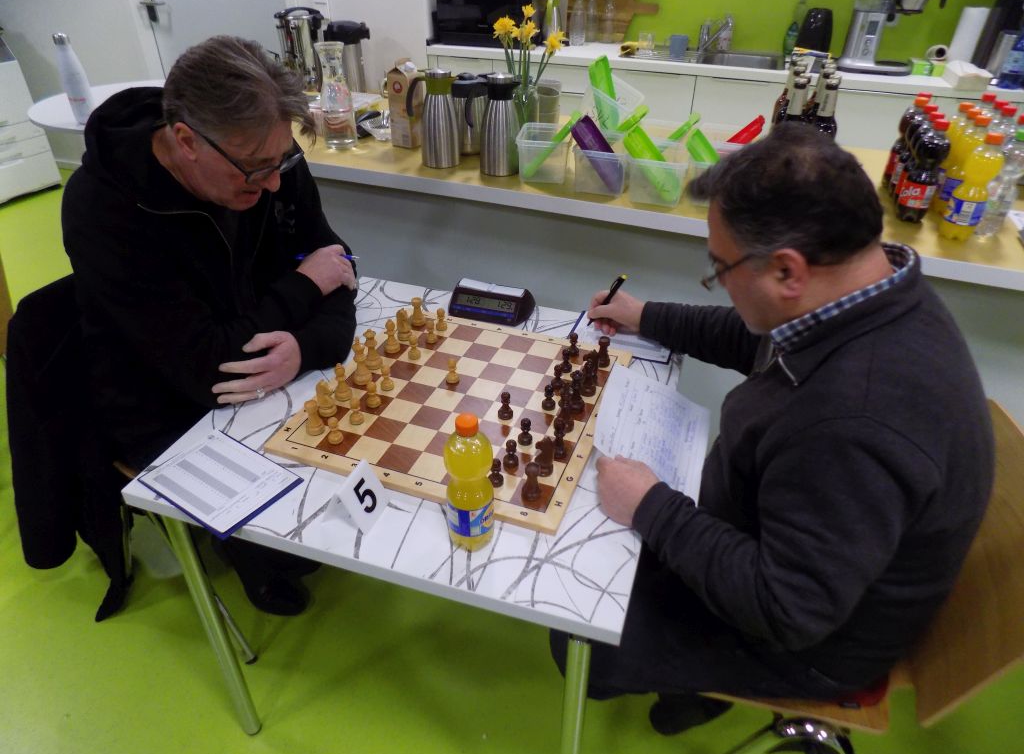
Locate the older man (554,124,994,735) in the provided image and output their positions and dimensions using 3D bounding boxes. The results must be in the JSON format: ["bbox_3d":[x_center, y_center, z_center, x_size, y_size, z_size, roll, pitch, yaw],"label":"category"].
[{"bbox_3d":[0.377,0.225,1.214,0.680,1.300,0.660,9,35,12],"label":"older man"}]

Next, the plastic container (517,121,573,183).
[{"bbox_3d":[0.095,-0.615,1.875,0.142,0.113,0.172,5,35,6],"label":"plastic container"}]

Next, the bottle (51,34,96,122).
[{"bbox_3d":[-1.396,-0.949,2.172,0.072,0.260,0.072,-18,39,-25],"label":"bottle"}]

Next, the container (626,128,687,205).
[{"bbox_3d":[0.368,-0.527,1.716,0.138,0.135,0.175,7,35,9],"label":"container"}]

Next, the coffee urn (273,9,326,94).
[{"bbox_3d":[-0.868,-1.318,2.757,0.175,0.300,0.160,18,38,23],"label":"coffee urn"}]

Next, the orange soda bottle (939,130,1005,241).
[{"bbox_3d":[1.006,-0.412,1.482,0.066,0.225,0.066,22,40,28],"label":"orange soda bottle"}]

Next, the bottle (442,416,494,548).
[{"bbox_3d":[-0.057,0.148,0.935,0.066,0.226,0.066,1,35,0],"label":"bottle"}]

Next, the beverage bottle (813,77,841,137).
[{"bbox_3d":[0.798,-0.633,1.770,0.067,0.258,0.067,15,37,19],"label":"beverage bottle"}]

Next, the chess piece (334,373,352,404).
[{"bbox_3d":[-0.312,0.006,1.241,0.032,0.071,0.032,13,36,16],"label":"chess piece"}]

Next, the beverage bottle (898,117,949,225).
[{"bbox_3d":[0.952,-0.474,1.572,0.066,0.225,0.066,25,41,31],"label":"beverage bottle"}]

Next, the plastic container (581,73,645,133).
[{"bbox_3d":[0.313,-0.859,2.163,0.144,0.112,0.164,34,44,2],"label":"plastic container"}]

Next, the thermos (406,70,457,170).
[{"bbox_3d":[-0.216,-0.716,1.879,0.142,0.248,0.110,1,34,0],"label":"thermos"}]

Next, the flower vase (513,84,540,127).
[{"bbox_3d":[0.046,-0.810,2.081,0.085,0.180,0.085,1,34,1],"label":"flower vase"}]

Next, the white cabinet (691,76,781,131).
[{"bbox_3d":[1.421,-1.141,3.458,1.000,0.750,0.560,12,36,16],"label":"white cabinet"}]

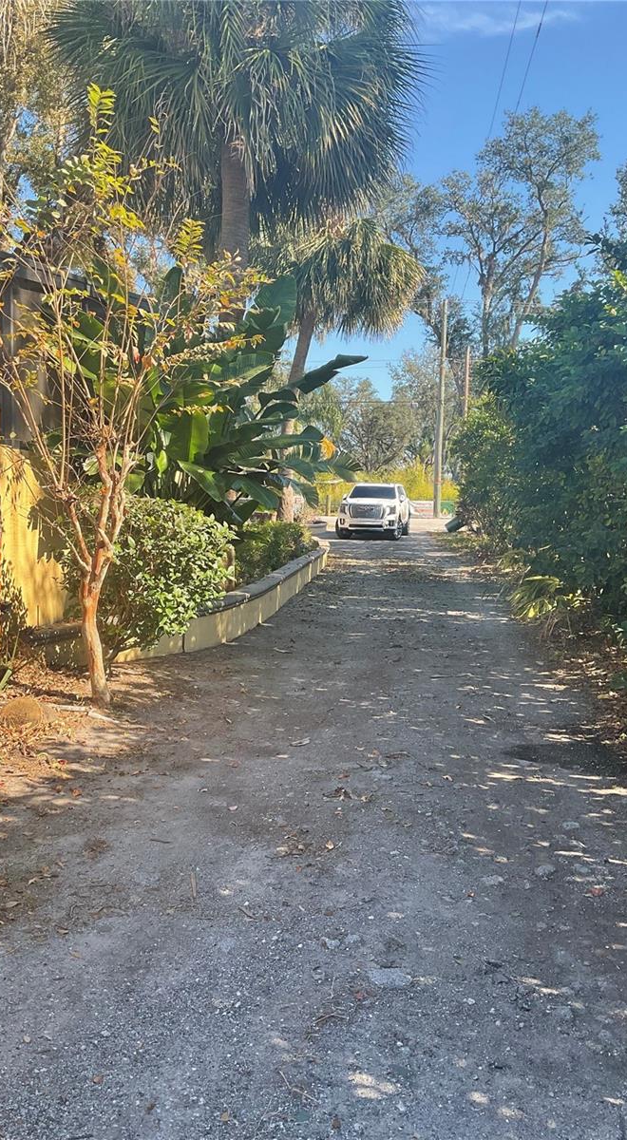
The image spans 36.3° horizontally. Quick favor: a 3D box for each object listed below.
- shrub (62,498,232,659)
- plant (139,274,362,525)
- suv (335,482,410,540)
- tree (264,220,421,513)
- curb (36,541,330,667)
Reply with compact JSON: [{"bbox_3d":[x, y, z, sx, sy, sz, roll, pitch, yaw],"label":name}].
[{"bbox_3d":[-1.563,0.007,8.929,1.550,1.391,1.450,2,4,9],"label":"shrub"},{"bbox_3d":[-0.836,-1.800,12.199,2.850,3.880,2.600,2,4,9],"label":"plant"},{"bbox_3d":[2.277,-2.152,34.413,2.080,1.940,5.360,2,4,10],"label":"suv"},{"bbox_3d":[0.526,-4.228,21.739,3.600,7.509,3.500,2,4,9],"label":"tree"},{"bbox_3d":[-0.550,0.011,16.049,1.500,0.410,16.400,2,4,8],"label":"curb"}]

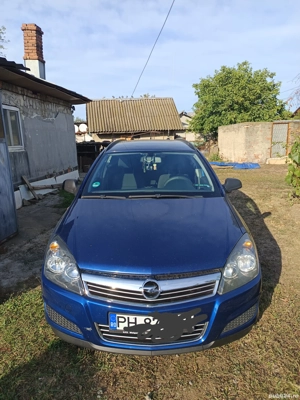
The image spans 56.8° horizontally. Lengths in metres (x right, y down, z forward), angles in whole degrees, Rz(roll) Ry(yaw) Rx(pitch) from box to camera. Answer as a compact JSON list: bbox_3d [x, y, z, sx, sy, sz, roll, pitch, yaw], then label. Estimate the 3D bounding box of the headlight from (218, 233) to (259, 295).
[{"bbox_3d":[0.647,0.443,1.998,0.370,0.270,0.500,0,13,0],"label":"headlight"}]

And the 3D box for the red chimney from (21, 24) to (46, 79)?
[{"bbox_3d":[-3.202,-4.137,7.700,0.430,1.330,0.430,1,13,5],"label":"red chimney"}]

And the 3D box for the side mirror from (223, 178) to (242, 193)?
[{"bbox_3d":[0.928,-0.163,3.120,0.230,0.170,0.160,0,13,0],"label":"side mirror"}]

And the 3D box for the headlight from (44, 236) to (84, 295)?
[{"bbox_3d":[-0.594,0.451,2.007,0.370,0.270,0.500,0,13,0],"label":"headlight"}]

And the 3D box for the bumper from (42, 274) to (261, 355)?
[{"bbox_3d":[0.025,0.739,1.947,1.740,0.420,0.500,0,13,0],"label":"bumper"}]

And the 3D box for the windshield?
[{"bbox_3d":[0.033,-0.320,3.124,1.420,0.180,0.970,0,40,0],"label":"windshield"}]

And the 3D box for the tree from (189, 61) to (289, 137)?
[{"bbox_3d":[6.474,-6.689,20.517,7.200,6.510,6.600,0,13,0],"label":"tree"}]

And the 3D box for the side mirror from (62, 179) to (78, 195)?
[{"bbox_3d":[-0.891,-0.152,3.120,0.230,0.170,0.160,0,13,0],"label":"side mirror"}]

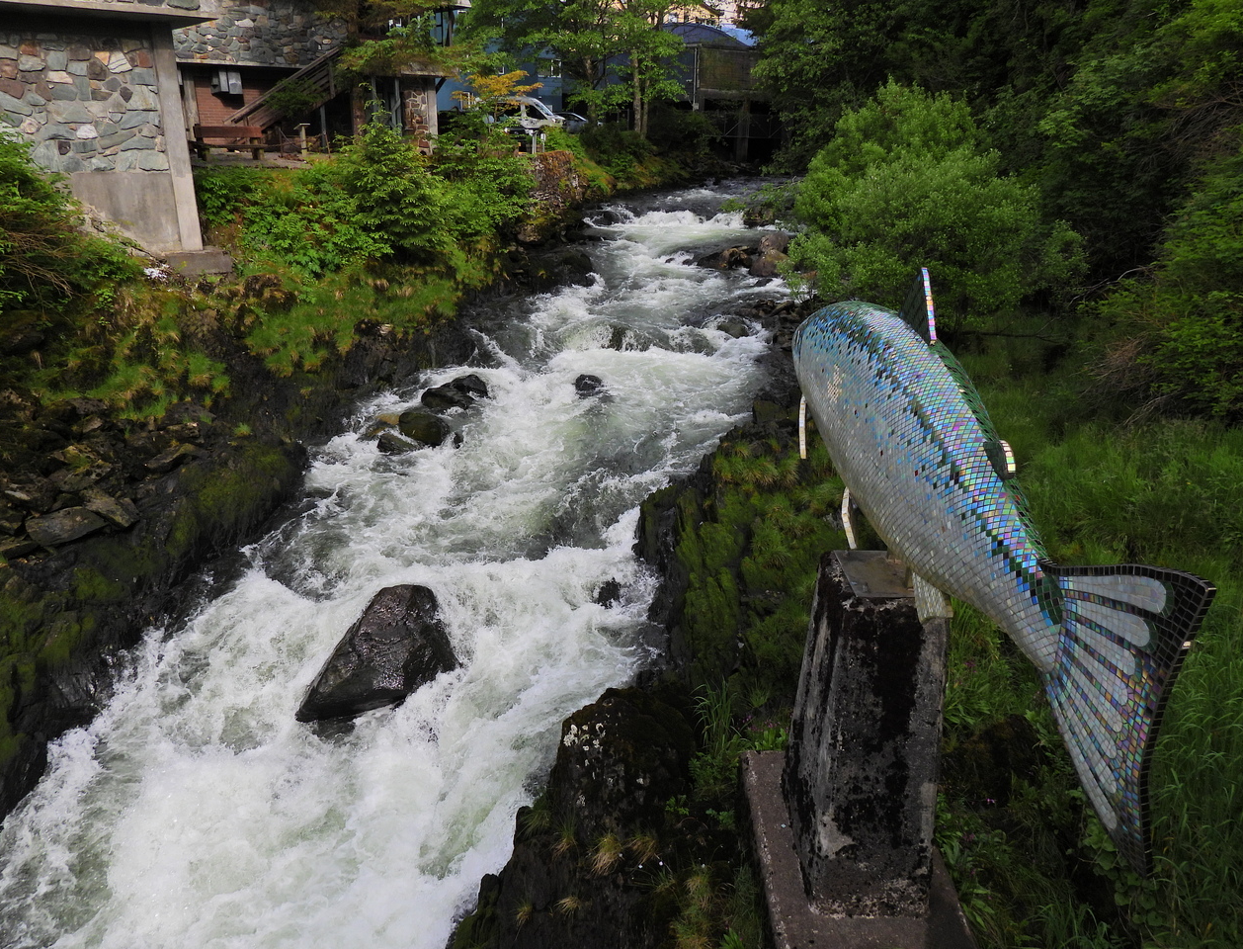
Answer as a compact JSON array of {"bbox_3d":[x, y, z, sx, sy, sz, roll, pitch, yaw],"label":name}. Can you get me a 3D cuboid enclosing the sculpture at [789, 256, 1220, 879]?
[{"bbox_3d":[0.972,-0.235,3.184,0.560,0.970,3.580,1,18,2],"label":"sculpture"}]

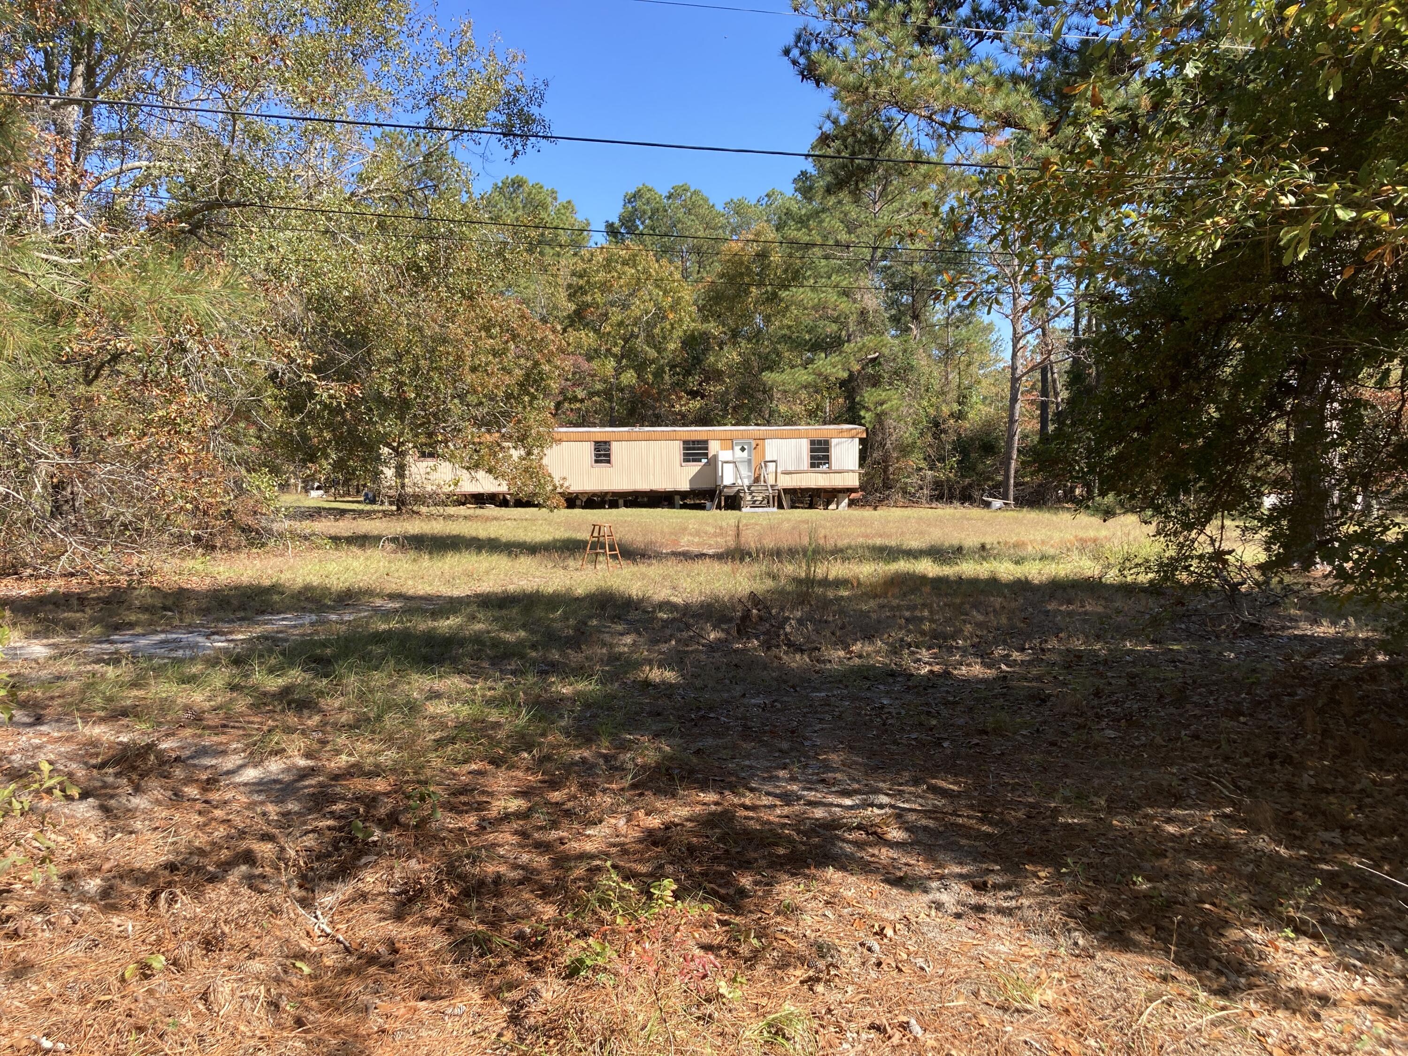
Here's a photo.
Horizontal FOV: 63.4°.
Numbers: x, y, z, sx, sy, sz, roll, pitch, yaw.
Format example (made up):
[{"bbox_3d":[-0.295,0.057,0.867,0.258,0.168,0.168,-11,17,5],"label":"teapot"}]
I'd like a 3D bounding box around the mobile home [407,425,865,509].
[{"bbox_3d":[-3.400,-2.630,49.500,20.200,3.520,4.200,-1,3,-7],"label":"mobile home"}]

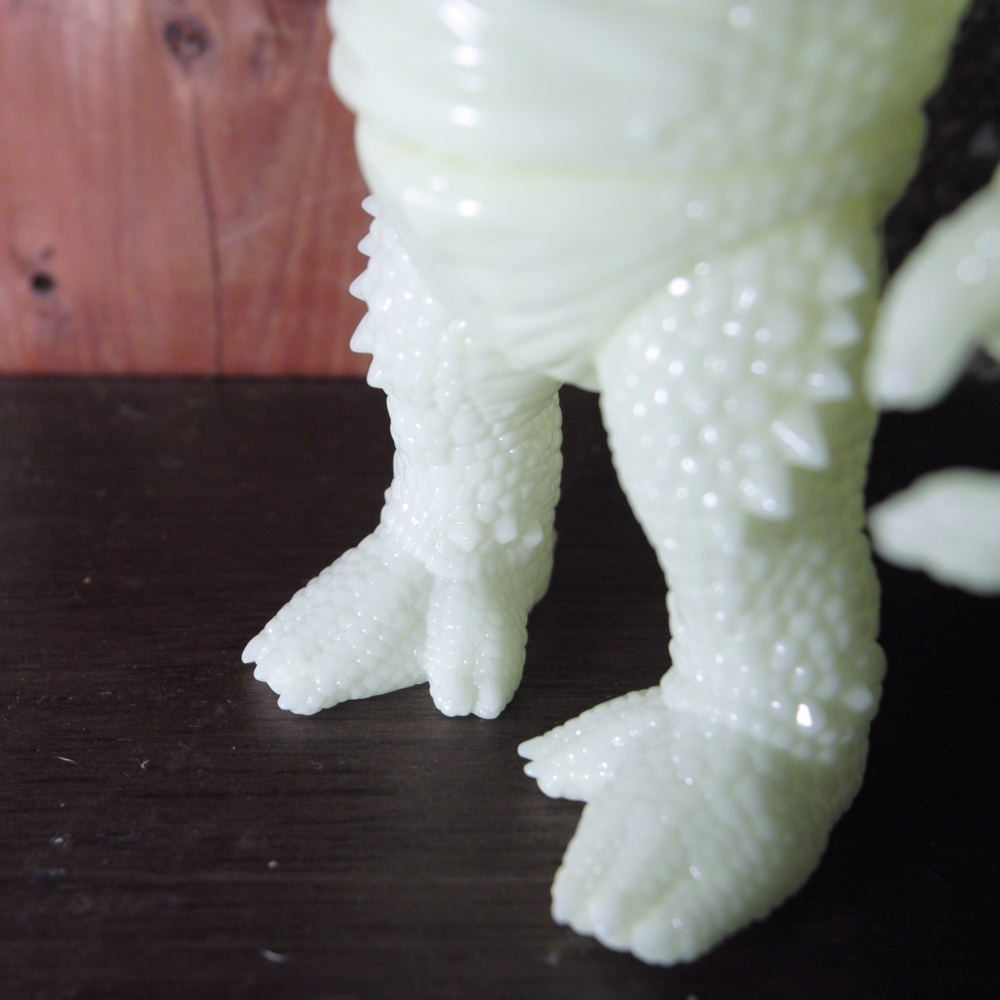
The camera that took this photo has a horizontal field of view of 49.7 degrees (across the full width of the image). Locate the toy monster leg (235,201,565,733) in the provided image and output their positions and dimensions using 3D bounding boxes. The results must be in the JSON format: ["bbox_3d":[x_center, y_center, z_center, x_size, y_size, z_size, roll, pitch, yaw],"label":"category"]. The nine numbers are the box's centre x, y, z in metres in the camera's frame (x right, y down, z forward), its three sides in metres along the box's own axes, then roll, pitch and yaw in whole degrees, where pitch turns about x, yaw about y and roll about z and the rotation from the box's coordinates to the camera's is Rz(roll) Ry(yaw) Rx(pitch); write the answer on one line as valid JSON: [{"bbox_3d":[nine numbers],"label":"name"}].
[{"bbox_3d":[-0.013,-0.012,0.199,0.053,0.089,0.069,22,34,36],"label":"toy monster leg"}]

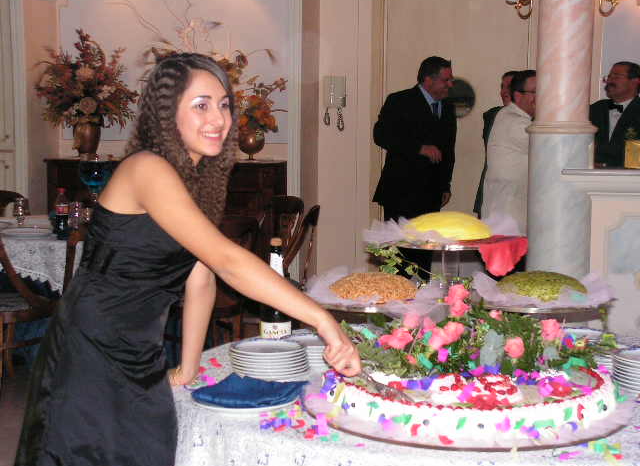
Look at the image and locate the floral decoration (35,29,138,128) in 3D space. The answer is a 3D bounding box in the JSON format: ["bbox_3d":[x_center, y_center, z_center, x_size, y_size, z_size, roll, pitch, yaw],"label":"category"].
[{"bbox_3d":[-1.584,-1.048,7.900,0.700,0.660,0.600,0,5,0],"label":"floral decoration"}]

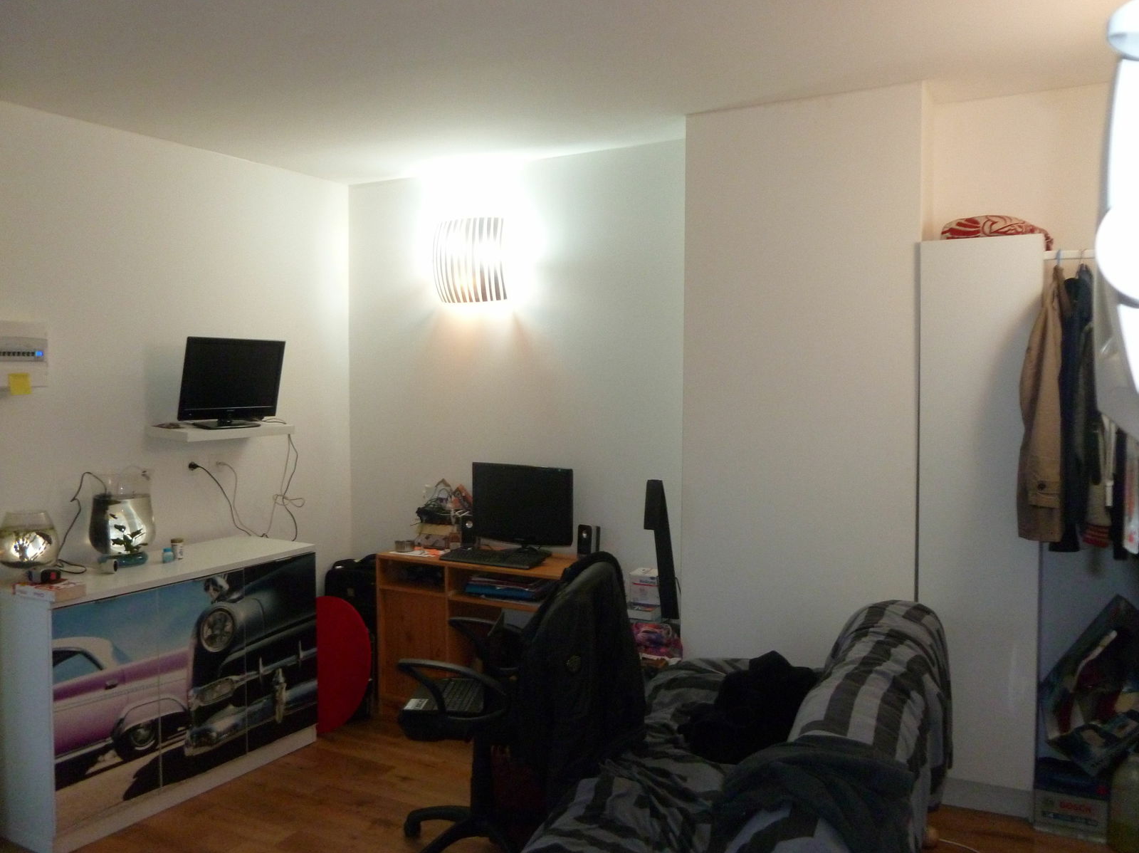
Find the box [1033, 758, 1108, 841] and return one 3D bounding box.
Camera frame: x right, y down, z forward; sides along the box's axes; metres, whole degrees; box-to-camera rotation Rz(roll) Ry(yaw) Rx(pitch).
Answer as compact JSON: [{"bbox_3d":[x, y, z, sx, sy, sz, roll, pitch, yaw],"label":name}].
[{"bbox_3d":[1.685,1.252,3.090,0.210,0.176,0.174,1,3,29],"label":"box"}]

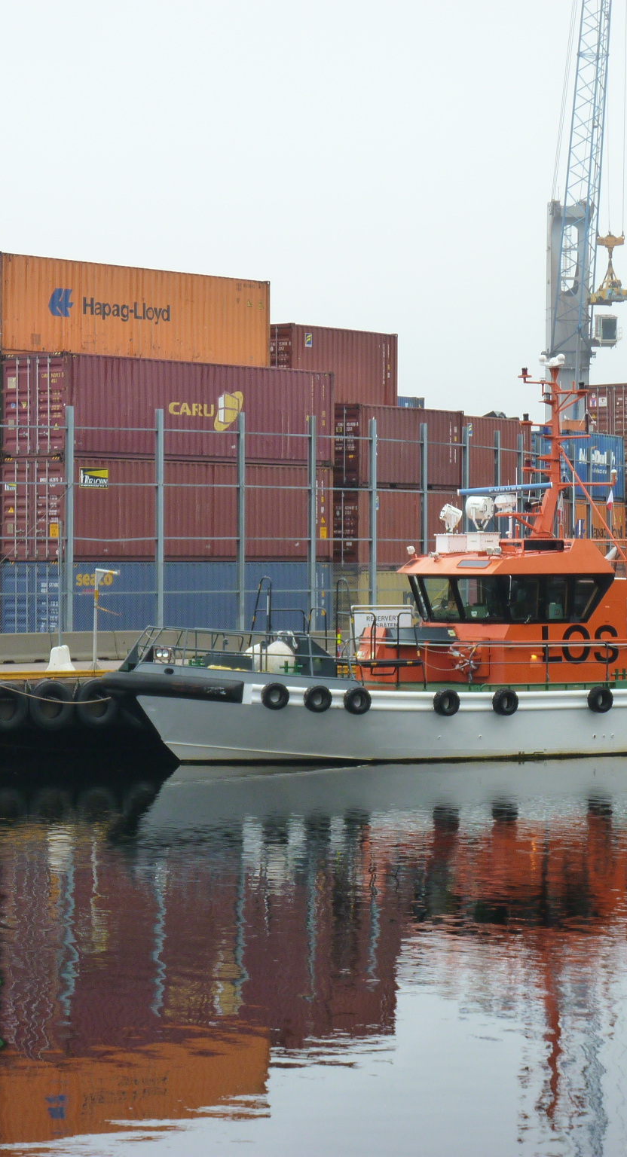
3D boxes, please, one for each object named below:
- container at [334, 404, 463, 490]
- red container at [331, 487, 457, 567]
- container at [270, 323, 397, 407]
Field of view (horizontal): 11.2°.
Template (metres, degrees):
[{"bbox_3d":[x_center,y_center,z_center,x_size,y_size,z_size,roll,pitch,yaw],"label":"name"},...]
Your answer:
[{"bbox_3d":[2.198,-4.171,103.420,2.438,2.591,6.058,1,1,35],"label":"container"},{"bbox_3d":[2.167,-1.563,103.450,2.438,2.591,6.058,1,1,35],"label":"red container"},{"bbox_3d":[0.085,-6.722,103.872,2.438,2.591,6.058,0,0,34],"label":"container"}]

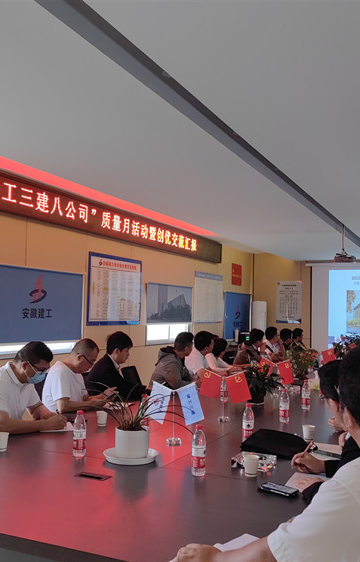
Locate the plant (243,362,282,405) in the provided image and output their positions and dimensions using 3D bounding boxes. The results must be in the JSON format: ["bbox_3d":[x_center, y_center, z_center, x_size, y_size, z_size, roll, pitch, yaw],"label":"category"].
[{"bbox_3d":[0.705,0.879,5.060,0.380,0.360,0.360,1,-3,0],"label":"plant"}]

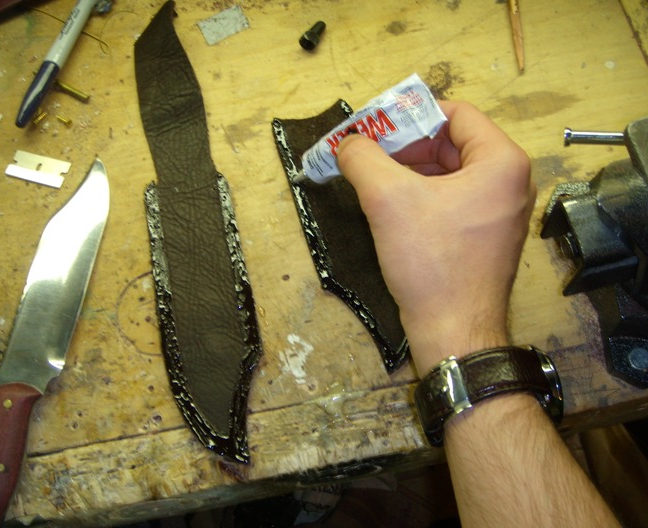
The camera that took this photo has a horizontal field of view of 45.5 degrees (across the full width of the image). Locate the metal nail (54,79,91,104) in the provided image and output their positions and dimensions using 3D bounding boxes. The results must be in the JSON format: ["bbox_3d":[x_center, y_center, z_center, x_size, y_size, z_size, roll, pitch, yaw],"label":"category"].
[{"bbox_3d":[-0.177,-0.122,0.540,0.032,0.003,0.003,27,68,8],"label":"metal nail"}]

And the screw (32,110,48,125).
[{"bbox_3d":[-0.195,-0.100,0.531,0.004,0.004,0.013,36,66,12],"label":"screw"}]

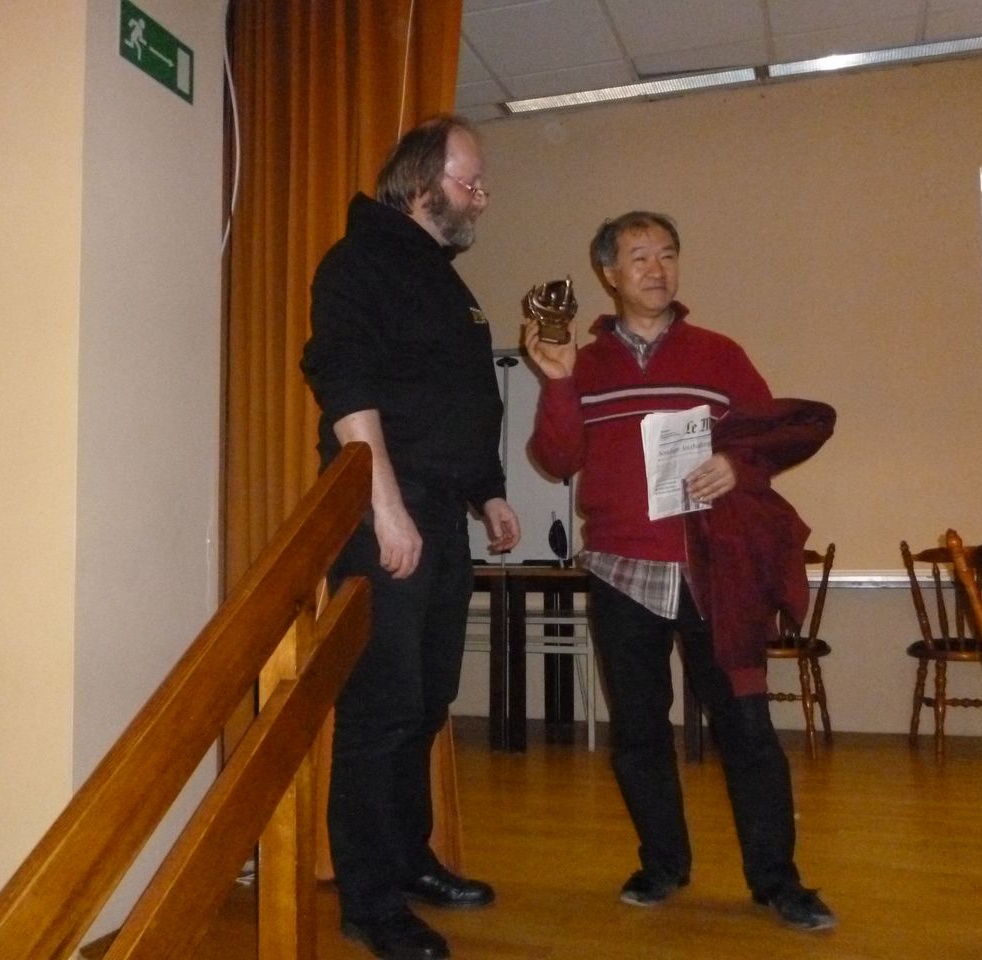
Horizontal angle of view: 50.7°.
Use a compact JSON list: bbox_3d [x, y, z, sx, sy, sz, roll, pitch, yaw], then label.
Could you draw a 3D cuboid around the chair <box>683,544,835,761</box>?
[{"bbox_3d":[1.252,0.720,4.503,0.490,0.880,0.482,-2,-4,18],"label":"chair"}]

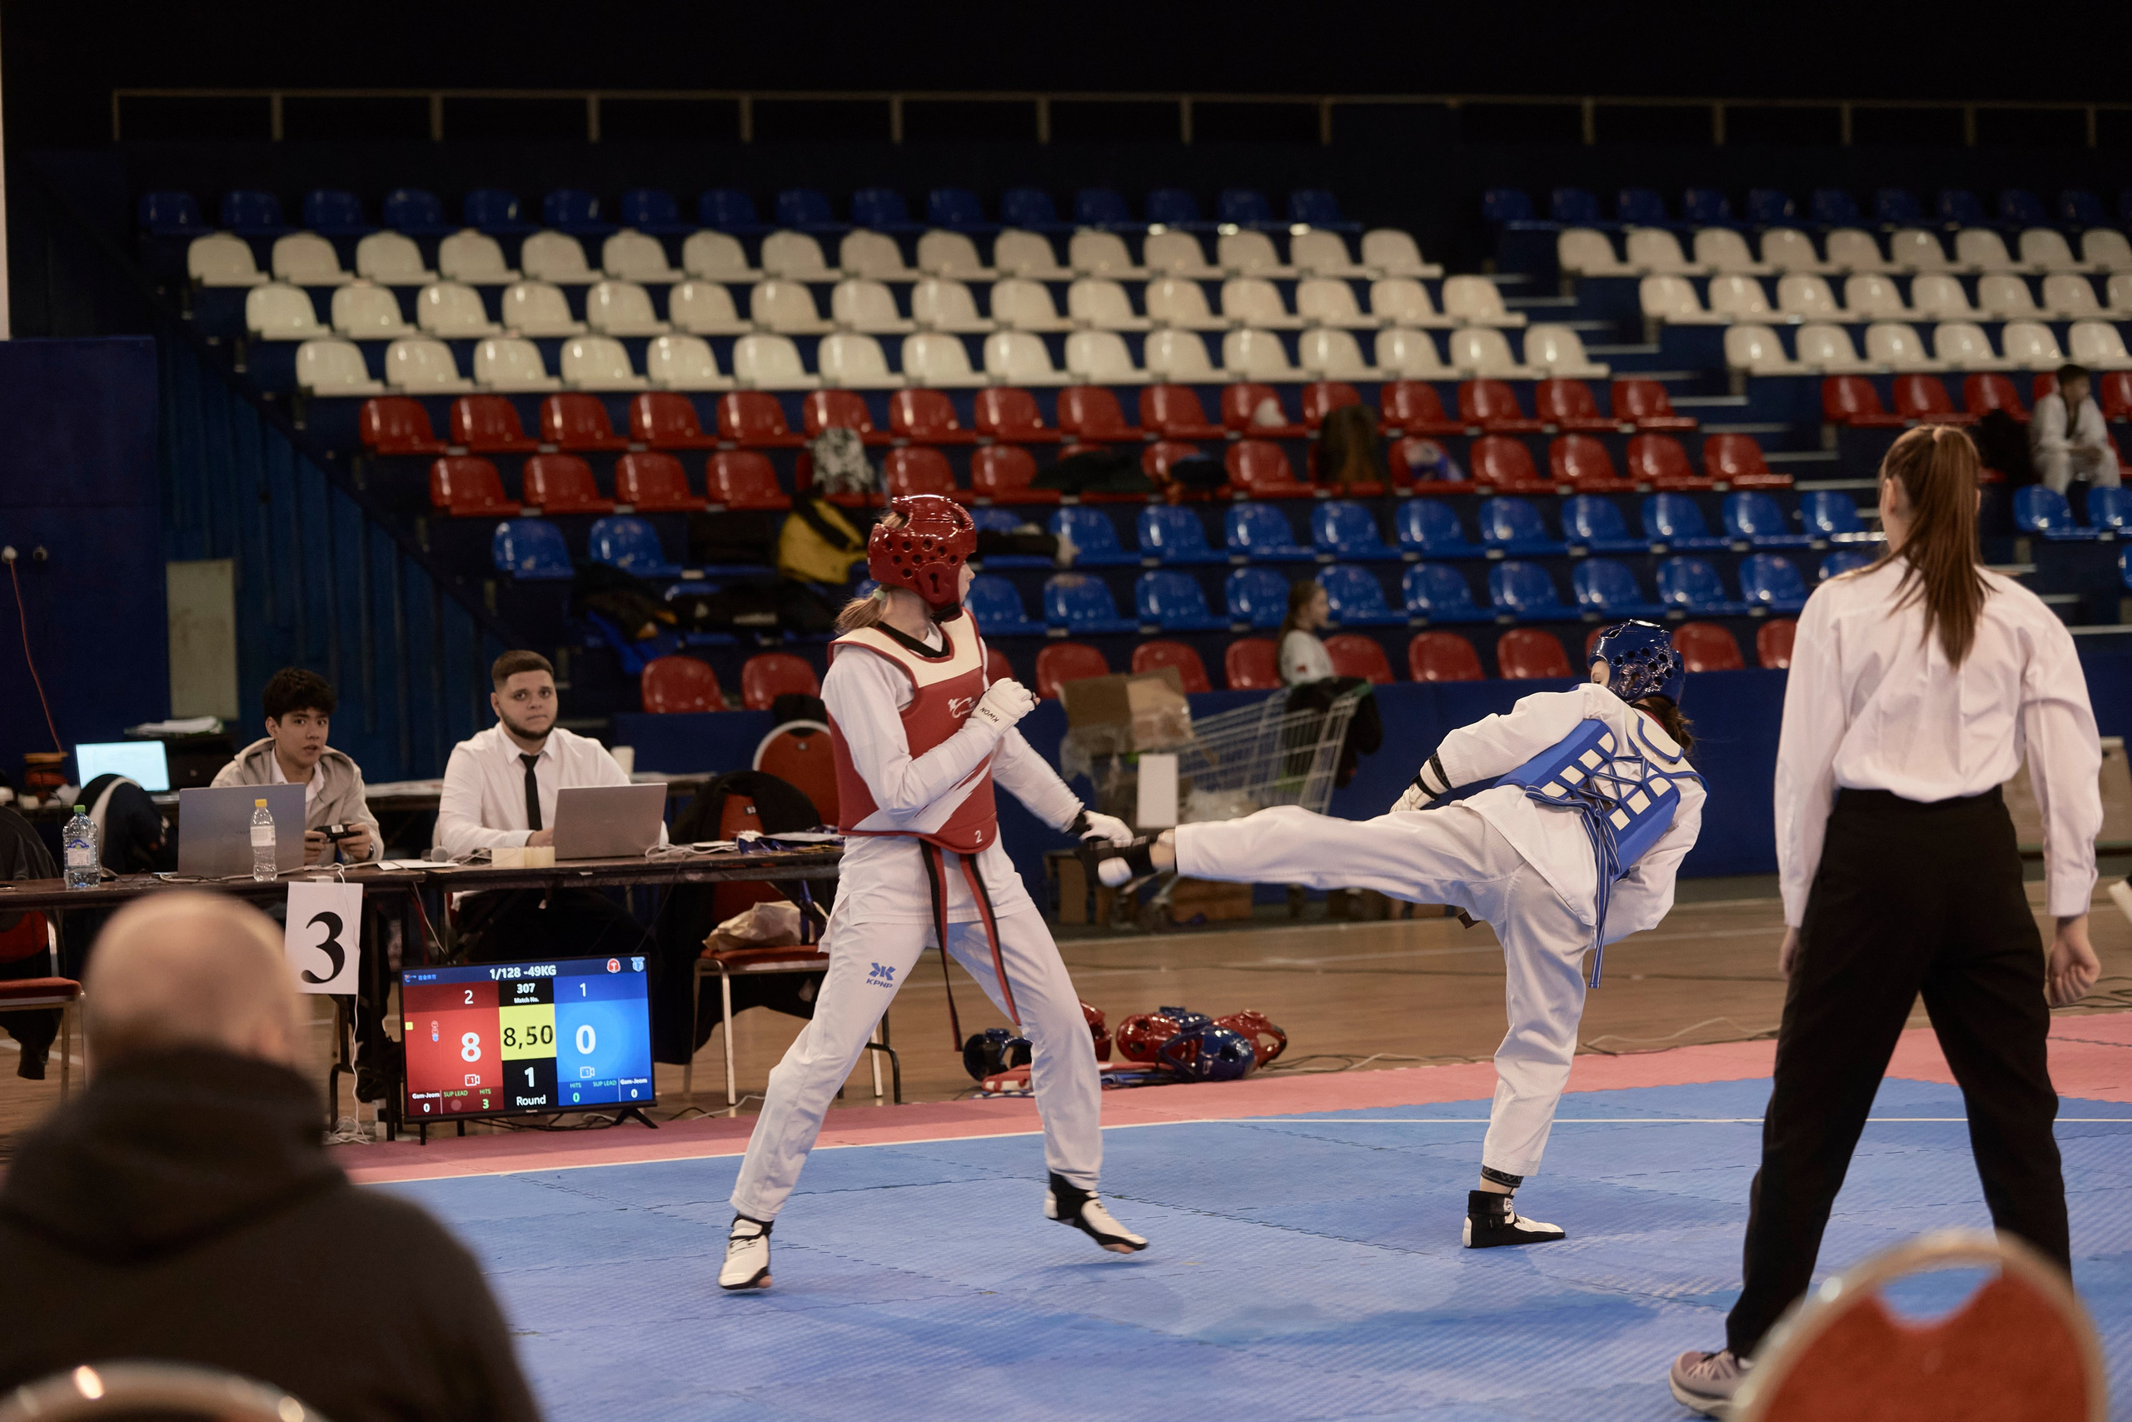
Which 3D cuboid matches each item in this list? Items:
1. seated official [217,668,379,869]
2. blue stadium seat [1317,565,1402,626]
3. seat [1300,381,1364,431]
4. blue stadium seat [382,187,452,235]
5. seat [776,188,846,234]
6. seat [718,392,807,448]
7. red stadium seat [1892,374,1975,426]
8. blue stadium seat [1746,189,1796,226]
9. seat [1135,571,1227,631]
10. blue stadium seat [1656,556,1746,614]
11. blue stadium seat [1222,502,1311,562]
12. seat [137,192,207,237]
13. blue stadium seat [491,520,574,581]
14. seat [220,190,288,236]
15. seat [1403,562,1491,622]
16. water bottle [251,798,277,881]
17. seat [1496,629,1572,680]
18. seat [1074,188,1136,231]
[{"bbox_3d":[-2.065,0.521,16.485,0.520,1.276,0.760,-2,2,-26],"label":"seated official"},{"bbox_3d":[1.486,-0.576,29.227,0.395,0.295,0.360,-2,2,-25],"label":"blue stadium seat"},{"bbox_3d":[1.433,-1.558,30.471,0.360,0.285,0.375,-2,2,-25],"label":"seat"},{"bbox_3d":[-3.490,-2.691,32.131,0.360,0.285,0.375,-2,2,-25],"label":"blue stadium seat"},{"bbox_3d":[-1.451,-2.901,34.461,0.405,0.295,0.360,-2,2,-27],"label":"seat"},{"bbox_3d":[-1.515,-1.449,29.535,0.370,0.277,0.350,-2,2,-25],"label":"seat"},{"bbox_3d":[4.709,-1.681,32.034,0.360,0.285,0.375,-2,2,-25],"label":"red stadium seat"},{"bbox_3d":[4.432,-3.074,36.442,0.370,0.290,0.345,-2,2,-25],"label":"blue stadium seat"},{"bbox_3d":[0.561,-0.530,28.654,0.405,0.295,0.350,-2,2,-26],"label":"seat"},{"bbox_3d":[3.047,-0.599,28.235,0.360,0.285,0.375,-2,2,-25],"label":"blue stadium seat"},{"bbox_3d":[1.028,-0.912,29.956,0.405,0.295,0.350,-2,2,-26],"label":"blue stadium seat"},{"bbox_3d":[-4.918,-2.736,32.726,0.405,0.295,0.360,-2,2,-27],"label":"seat"},{"bbox_3d":[-2.406,-0.735,27.117,0.370,0.290,0.345,-2,2,-25],"label":"blue stadium seat"},{"bbox_3d":[-4.379,-2.714,32.251,0.370,0.277,0.350,-2,2,-25],"label":"seat"},{"bbox_3d":[1.932,-0.594,29.440,0.395,0.295,0.360,-2,2,-25],"label":"seat"},{"bbox_3d":[-2.078,0.336,15.350,0.064,0.216,0.064,-2,2,-25],"label":"water bottle"},{"bbox_3d":[2.295,-0.245,28.428,0.405,0.295,0.350,-2,2,-26],"label":"seat"},{"bbox_3d":[0.300,-3.058,36.093,0.395,0.295,0.360,-2,2,-25],"label":"seat"}]

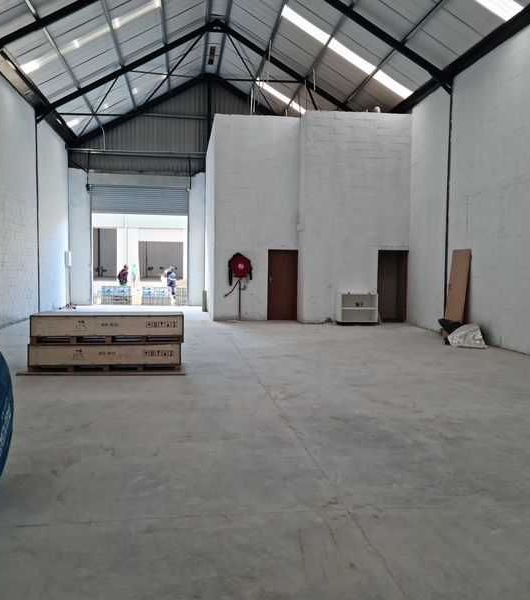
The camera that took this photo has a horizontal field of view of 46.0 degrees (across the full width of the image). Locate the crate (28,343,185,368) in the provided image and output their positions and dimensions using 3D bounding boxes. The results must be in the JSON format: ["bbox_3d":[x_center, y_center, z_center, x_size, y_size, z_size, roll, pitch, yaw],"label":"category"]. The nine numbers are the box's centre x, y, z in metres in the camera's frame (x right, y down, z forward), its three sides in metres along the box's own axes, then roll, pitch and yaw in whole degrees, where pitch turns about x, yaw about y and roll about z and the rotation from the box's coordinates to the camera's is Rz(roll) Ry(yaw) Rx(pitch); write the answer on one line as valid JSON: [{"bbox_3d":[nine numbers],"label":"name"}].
[{"bbox_3d":[-2.326,0.763,9.241,2.140,0.306,0.620,0,3,-8],"label":"crate"}]

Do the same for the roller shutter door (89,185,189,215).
[{"bbox_3d":[-4.746,-3.778,23.810,3.680,1.050,0.150,0,3,-8],"label":"roller shutter door"}]

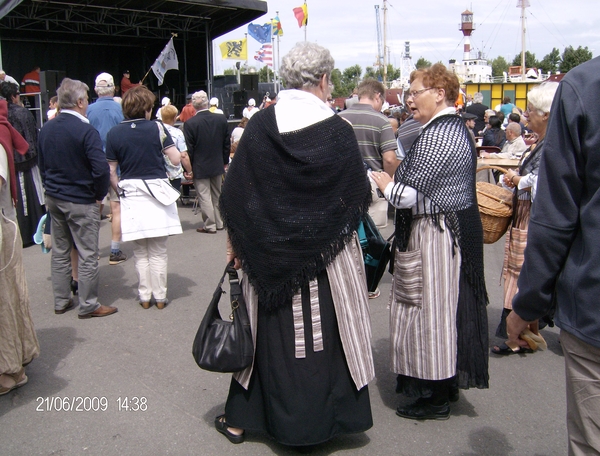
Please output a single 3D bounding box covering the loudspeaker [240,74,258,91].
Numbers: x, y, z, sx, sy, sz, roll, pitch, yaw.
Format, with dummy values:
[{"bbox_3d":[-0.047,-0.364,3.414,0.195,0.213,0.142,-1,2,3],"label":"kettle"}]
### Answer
[{"bbox_3d":[-1.785,-5.175,22.300,0.600,0.580,0.450,-5,12,-22],"label":"loudspeaker"}]

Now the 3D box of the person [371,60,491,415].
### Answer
[{"bbox_3d":[0.650,0.042,3.100,0.510,1.660,0.520,-5,11,-22],"label":"person"}]

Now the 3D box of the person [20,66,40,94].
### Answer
[{"bbox_3d":[-7.622,-3.761,18.000,0.560,1.700,0.420,3,11,20],"label":"person"}]

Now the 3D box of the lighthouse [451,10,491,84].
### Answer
[{"bbox_3d":[26.092,-28.086,96.517,5.000,11.500,5.000,-1,11,0],"label":"lighthouse"}]

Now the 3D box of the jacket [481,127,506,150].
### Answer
[{"bbox_3d":[2.946,-1.244,9.499,0.460,0.600,0.340,-7,13,-29],"label":"jacket"}]

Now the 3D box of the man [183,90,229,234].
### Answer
[{"bbox_3d":[-1.121,-0.799,7.481,0.540,1.700,0.360,-3,11,-10],"label":"man"}]

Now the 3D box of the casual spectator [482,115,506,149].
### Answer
[{"bbox_3d":[2.988,-1.087,9.682,0.500,1.260,0.700,-9,13,-34],"label":"casual spectator"}]

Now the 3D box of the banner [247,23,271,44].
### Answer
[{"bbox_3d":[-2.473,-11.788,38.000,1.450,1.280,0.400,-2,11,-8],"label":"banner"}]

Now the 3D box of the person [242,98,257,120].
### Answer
[{"bbox_3d":[-1.314,-2.493,16.319,0.480,1.650,0.360,-1,11,0],"label":"person"}]

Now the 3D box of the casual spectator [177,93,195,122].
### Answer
[{"bbox_3d":[-2.769,-2.406,15.631,0.550,1.760,0.380,-5,12,-20],"label":"casual spectator"}]

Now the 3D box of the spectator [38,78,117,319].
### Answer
[{"bbox_3d":[-1.683,-0.231,4.700,0.560,1.720,0.420,3,11,22],"label":"spectator"}]

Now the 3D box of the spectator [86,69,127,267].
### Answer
[{"bbox_3d":[-1.852,-0.544,5.989,0.550,1.800,0.380,-2,11,-8],"label":"spectator"}]

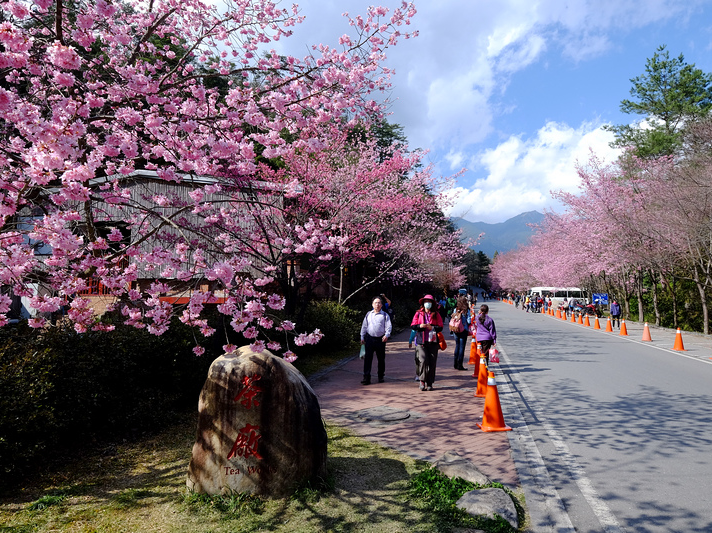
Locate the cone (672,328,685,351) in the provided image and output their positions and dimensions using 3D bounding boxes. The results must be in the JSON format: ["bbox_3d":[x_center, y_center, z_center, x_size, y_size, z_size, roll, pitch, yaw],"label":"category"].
[{"bbox_3d":[10.134,2.279,13.942,0.350,0.694,0.350,-1,-4,14],"label":"cone"}]

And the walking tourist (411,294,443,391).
[{"bbox_3d":[1.294,1.366,8.047,0.570,1.695,0.420,-1,-4,9],"label":"walking tourist"}]

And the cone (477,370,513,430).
[{"bbox_3d":[1.768,1.705,5.699,0.350,0.691,0.350,1,-4,-12],"label":"cone"}]

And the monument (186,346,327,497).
[{"bbox_3d":[-0.893,1.312,4.032,1.170,1.164,0.780,1,-4,-12],"label":"monument"}]

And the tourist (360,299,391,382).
[{"bbox_3d":[0.396,1.425,8.633,0.580,1.658,0.400,-1,-4,8],"label":"tourist"}]

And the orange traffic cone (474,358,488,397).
[{"bbox_3d":[2.156,1.834,7.538,0.350,0.691,0.350,-1,-4,14],"label":"orange traffic cone"}]

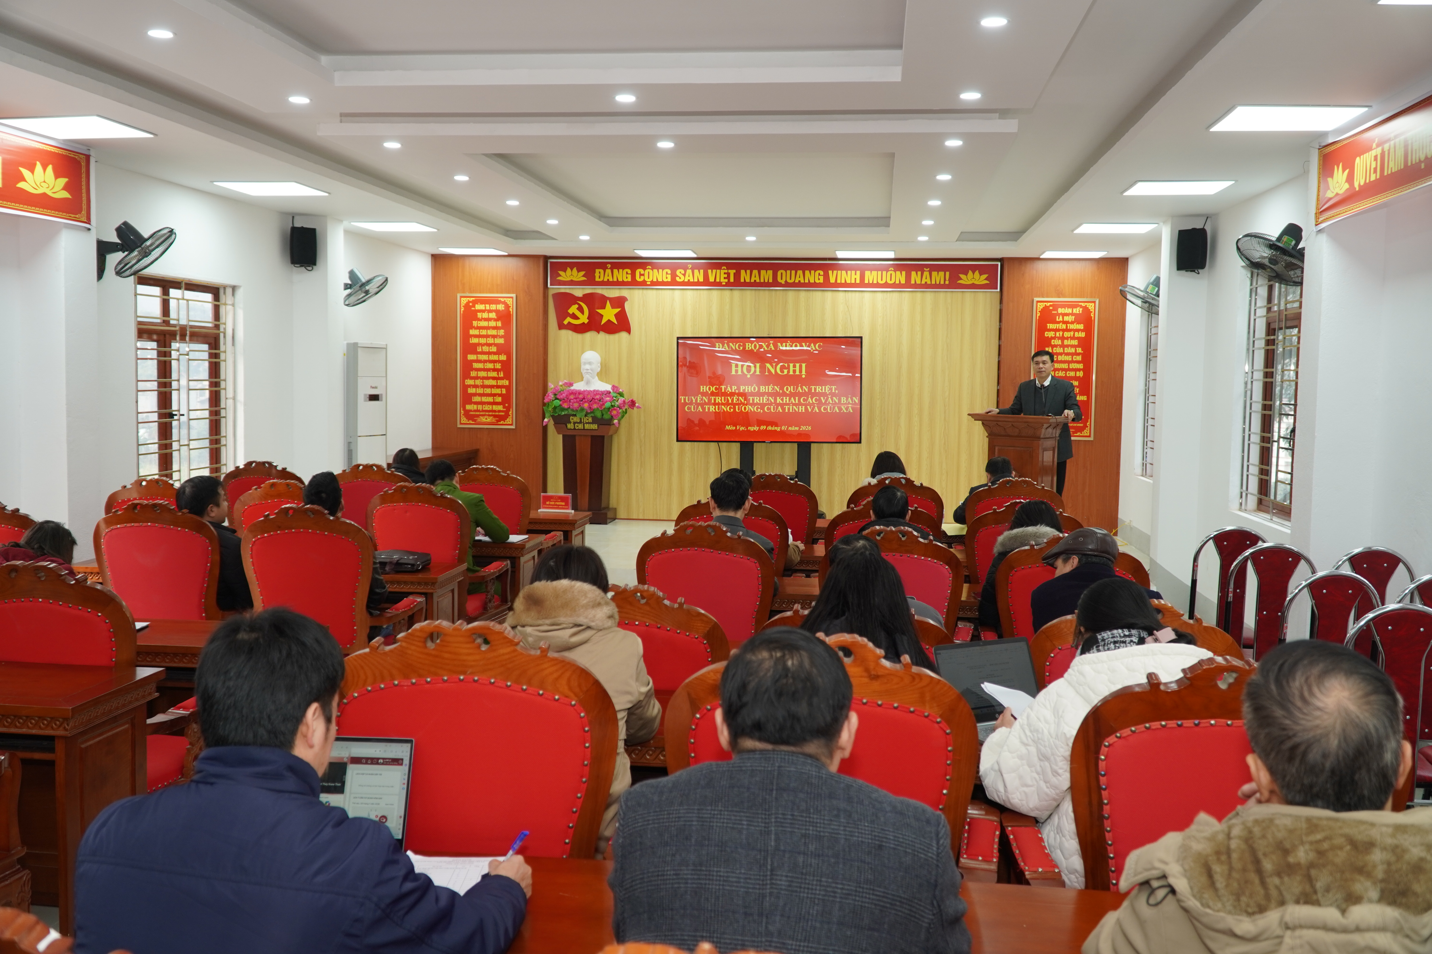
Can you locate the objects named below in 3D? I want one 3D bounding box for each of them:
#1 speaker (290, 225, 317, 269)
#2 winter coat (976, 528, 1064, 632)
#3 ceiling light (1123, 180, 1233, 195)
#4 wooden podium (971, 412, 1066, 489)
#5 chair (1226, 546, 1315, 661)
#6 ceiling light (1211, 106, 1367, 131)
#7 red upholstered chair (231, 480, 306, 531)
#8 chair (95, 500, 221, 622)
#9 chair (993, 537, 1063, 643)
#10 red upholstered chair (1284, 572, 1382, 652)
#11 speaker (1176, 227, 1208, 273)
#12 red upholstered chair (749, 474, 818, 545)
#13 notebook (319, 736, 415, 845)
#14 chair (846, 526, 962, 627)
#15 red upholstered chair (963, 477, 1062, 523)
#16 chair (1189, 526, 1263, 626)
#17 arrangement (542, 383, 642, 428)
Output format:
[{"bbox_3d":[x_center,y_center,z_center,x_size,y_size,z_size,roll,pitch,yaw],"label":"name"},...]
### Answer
[{"bbox_3d":[-3.081,-1.718,8.911,0.180,0.265,0.170,-2,6,-30],"label":"speaker"},{"bbox_3d":[1.251,0.528,4.734,0.500,0.697,0.450,1,5,3],"label":"winter coat"},{"bbox_3d":[3.017,-1.900,7.802,0.600,0.030,0.600,2,5,8],"label":"ceiling light"},{"bbox_3d":[2.356,0.115,9.310,0.680,1.160,0.430,5,6,39],"label":"wooden podium"},{"bbox_3d":[2.515,0.733,5.553,0.430,0.910,0.500,2,5,14],"label":"chair"},{"bbox_3d":[2.740,-1.730,5.732,0.600,0.030,0.600,2,5,8],"label":"ceiling light"},{"bbox_3d":[-2.192,0.511,6.326,0.630,1.050,0.620,1,5,0],"label":"red upholstered chair"},{"bbox_3d":[-2.242,0.629,5.164,0.660,1.110,0.650,2,5,8],"label":"chair"},{"bbox_3d":[1.344,0.745,4.699,0.660,1.110,0.650,2,5,8],"label":"chair"},{"bbox_3d":[2.308,0.794,4.789,0.430,0.910,0.500,1,5,-4],"label":"red upholstered chair"},{"bbox_3d":[3.240,-1.544,8.111,0.180,0.265,0.170,5,6,39],"label":"speaker"},{"bbox_3d":[0.355,0.503,7.248,0.590,1.080,0.630,2,5,8],"label":"red upholstered chair"},{"bbox_3d":[-0.681,0.519,1.892,0.320,0.200,0.270,1,5,2],"label":"notebook"},{"bbox_3d":[0.702,0.721,4.883,0.660,1.110,0.650,2,5,8],"label":"chair"},{"bbox_3d":[1.743,0.503,7.277,0.630,1.050,0.620,1,5,2],"label":"red upholstered chair"},{"bbox_3d":[2.523,0.680,6.180,0.430,0.910,0.500,1,5,-5],"label":"chair"},{"bbox_3d":[-1.186,-0.681,11.343,0.930,0.420,0.500,2,5,8],"label":"arrangement"}]

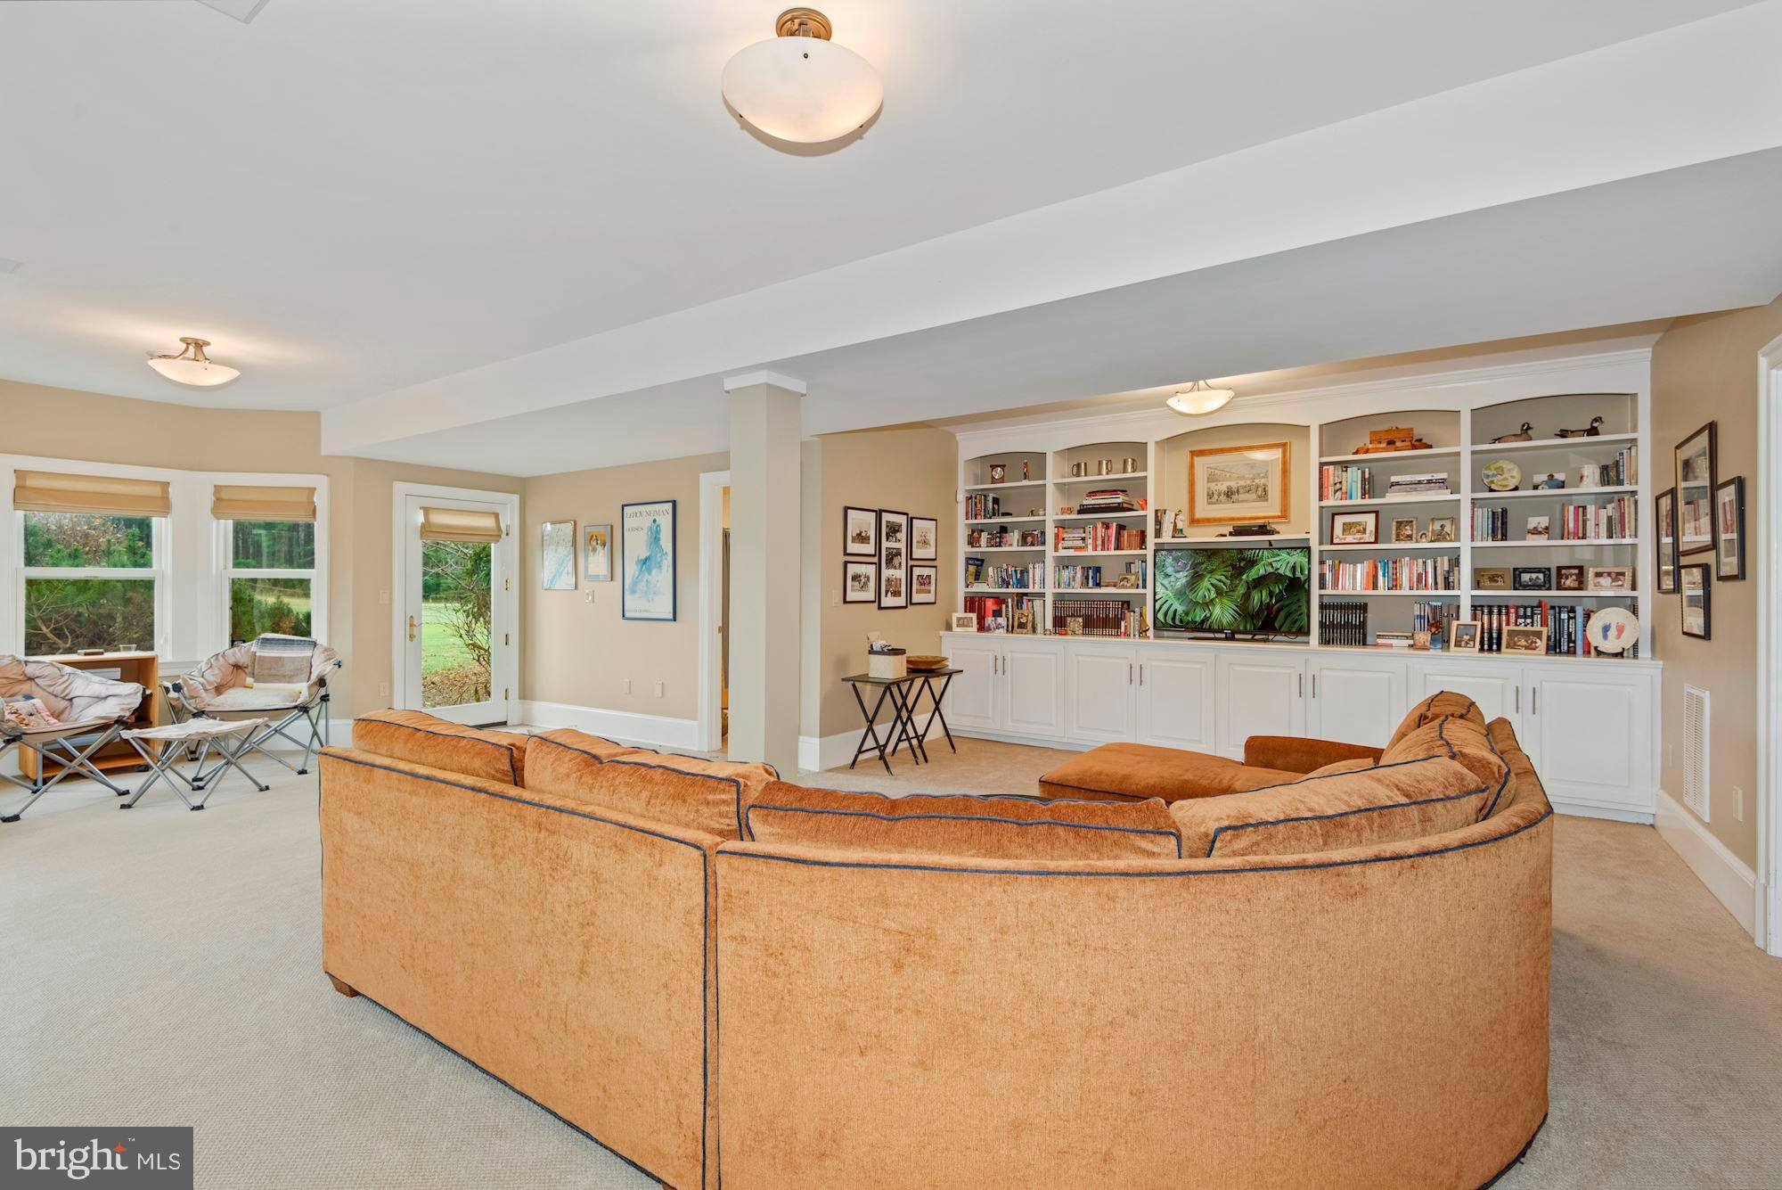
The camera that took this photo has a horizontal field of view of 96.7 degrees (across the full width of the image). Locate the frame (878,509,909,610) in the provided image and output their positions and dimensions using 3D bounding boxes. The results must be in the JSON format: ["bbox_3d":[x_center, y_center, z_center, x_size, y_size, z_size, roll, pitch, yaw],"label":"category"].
[{"bbox_3d":[0.016,-0.276,6.314,0.030,0.770,0.405,0,0,34],"label":"frame"}]

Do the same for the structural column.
[{"bbox_3d":[-0.659,0.093,4.088,0.295,2.380,0.280,1,0,34],"label":"structural column"}]

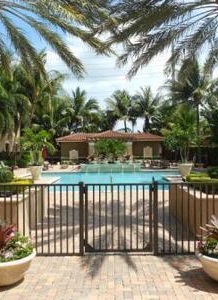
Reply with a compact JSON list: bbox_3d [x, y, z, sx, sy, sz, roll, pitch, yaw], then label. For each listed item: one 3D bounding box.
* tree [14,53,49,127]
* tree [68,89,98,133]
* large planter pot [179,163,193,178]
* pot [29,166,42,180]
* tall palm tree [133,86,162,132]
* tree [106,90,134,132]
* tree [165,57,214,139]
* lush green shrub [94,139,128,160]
[{"bbox_3d":[-7.200,-3.600,28.000,3.800,10.800,3.800,0,0,0],"label":"tree"},{"bbox_3d":[-3.900,-3.700,46.000,4.900,11.000,4.900,0,0,0],"label":"tree"},{"bbox_3d":[4.530,1.300,17.500,0.790,0.890,0.790,0,0,0],"label":"large planter pot"},{"bbox_3d":[-4.750,1.500,19.500,0.840,0.900,0.840,0,-1,0],"label":"pot"},{"bbox_3d":[6.400,-4.200,50.000,5.000,12.700,5.000,0,-1,0],"label":"tall palm tree"},{"bbox_3d":[1.660,-3.900,50.000,4.900,12.100,4.900,0,-1,0],"label":"tree"},{"bbox_3d":[9.100,-4.400,34.000,5.400,12.200,5.400,0,0,0],"label":"tree"},{"bbox_3d":[0.180,0.150,36.000,4.000,2.900,3.800,0,0,0],"label":"lush green shrub"}]

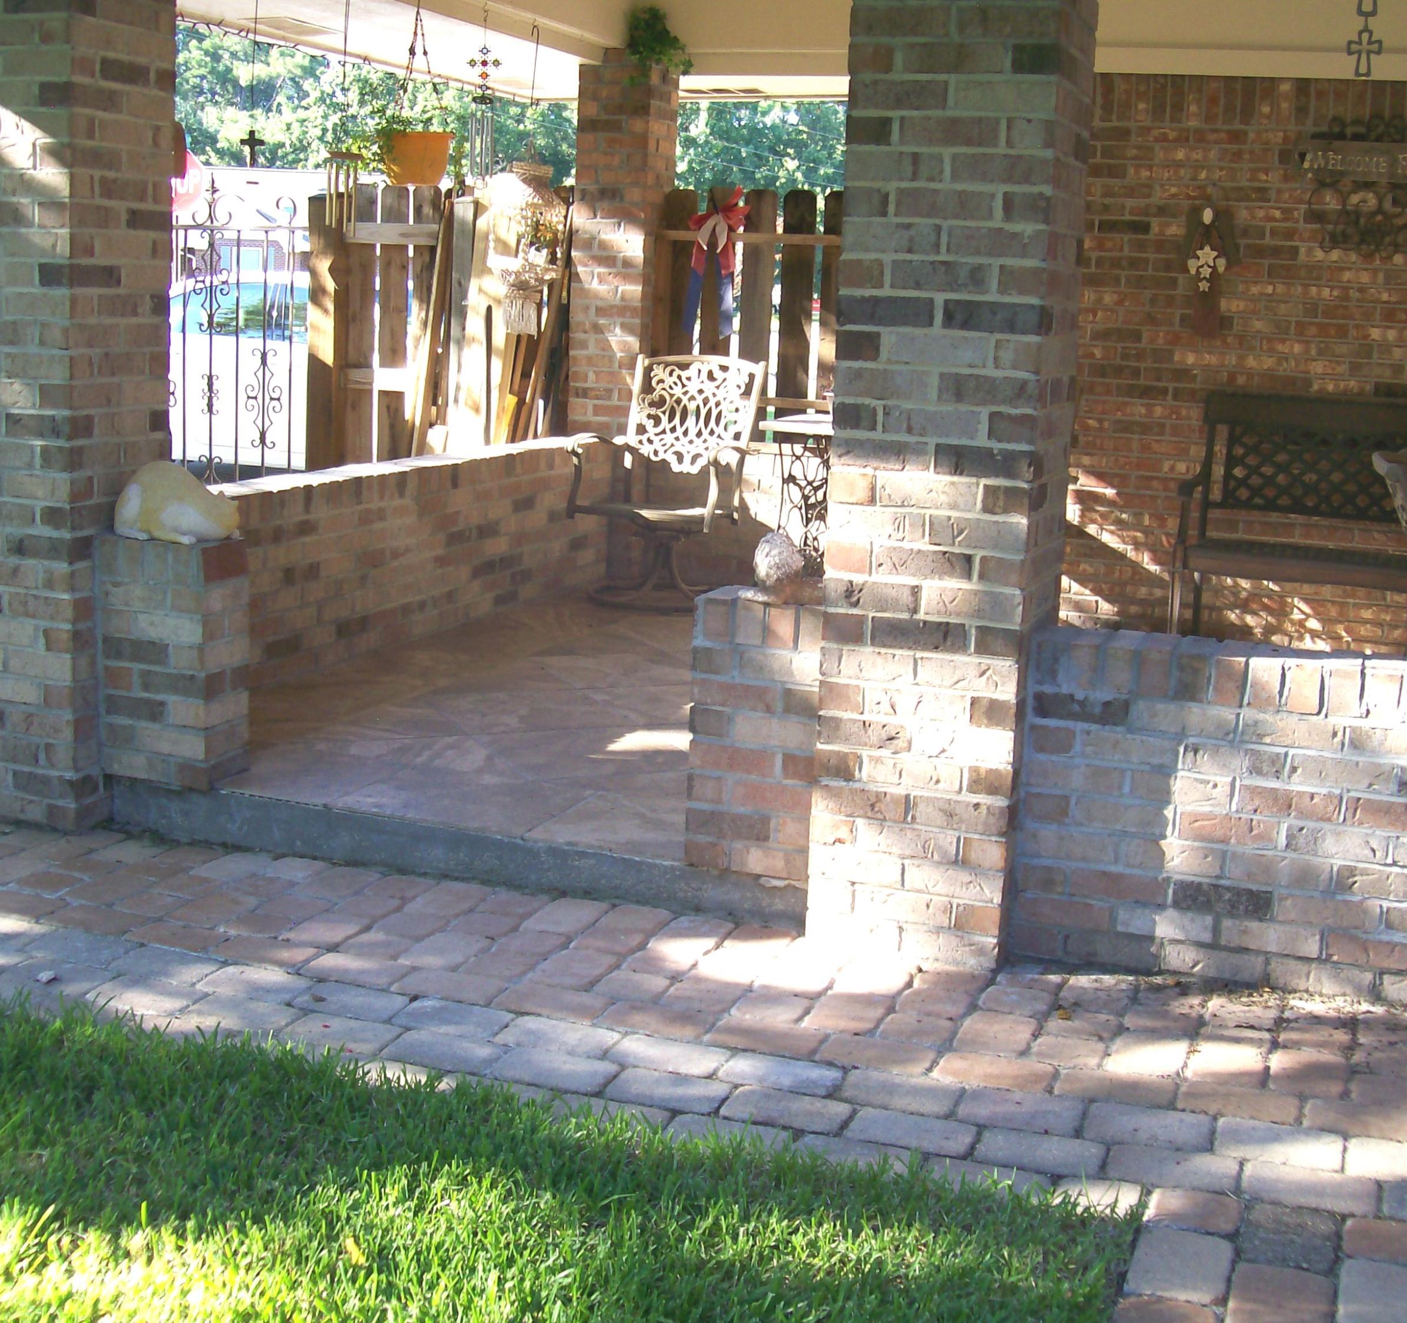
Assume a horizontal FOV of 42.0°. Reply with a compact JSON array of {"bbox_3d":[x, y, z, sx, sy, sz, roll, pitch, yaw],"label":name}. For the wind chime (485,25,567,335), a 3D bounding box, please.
[{"bbox_3d":[-0.630,-1.726,6.564,0.280,1.100,0.250,6,12,19],"label":"wind chime"}]

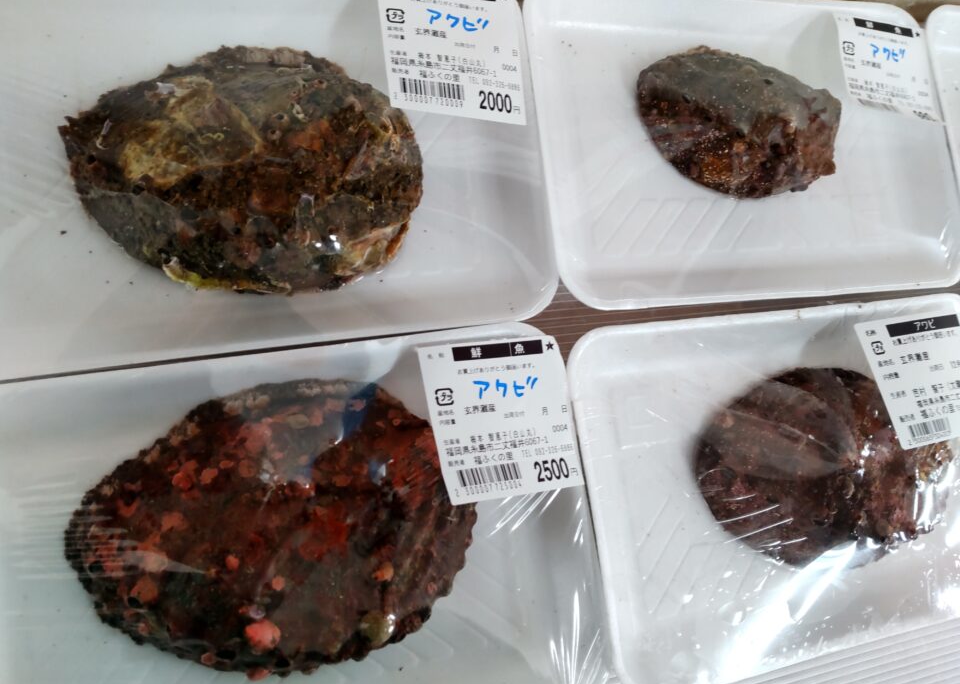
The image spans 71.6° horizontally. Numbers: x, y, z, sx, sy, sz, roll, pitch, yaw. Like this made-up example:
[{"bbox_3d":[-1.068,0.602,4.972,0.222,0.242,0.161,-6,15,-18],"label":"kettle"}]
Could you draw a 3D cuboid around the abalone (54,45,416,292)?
[{"bbox_3d":[-0.082,-0.068,0.243,0.134,0.040,0.097,0,82,-16],"label":"abalone"}]

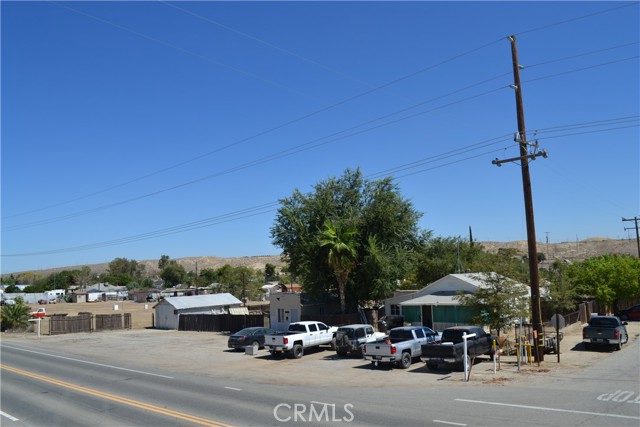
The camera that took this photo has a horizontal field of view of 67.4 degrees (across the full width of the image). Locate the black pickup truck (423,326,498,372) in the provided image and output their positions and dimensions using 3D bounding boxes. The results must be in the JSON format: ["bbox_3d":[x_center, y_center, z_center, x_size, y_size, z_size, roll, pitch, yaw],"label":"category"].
[{"bbox_3d":[7.683,7.106,25.711,1.990,1.850,5.860,-8,-10,40],"label":"black pickup truck"}]

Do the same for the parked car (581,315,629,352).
[{"bbox_3d":[18.671,7.646,31.223,2.030,1.880,5.800,-8,-11,36],"label":"parked car"}]

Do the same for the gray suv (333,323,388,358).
[{"bbox_3d":[2.694,8.003,30.379,1.760,1.790,4.000,-9,-11,40],"label":"gray suv"}]

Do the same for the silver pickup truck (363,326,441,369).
[{"bbox_3d":[4.998,7.319,26.776,2.040,1.940,5.870,-9,-10,43],"label":"silver pickup truck"}]

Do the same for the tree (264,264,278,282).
[{"bbox_3d":[-12.484,18.435,124.210,4.200,10.440,4.200,-1,-9,-6],"label":"tree"}]

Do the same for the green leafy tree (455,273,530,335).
[{"bbox_3d":[12.356,6.669,34.128,5.100,4.920,4.800,-5,-9,19],"label":"green leafy tree"}]

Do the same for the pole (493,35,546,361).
[{"bbox_3d":[11.535,-1.157,27.131,2.900,18.300,0.600,-6,-10,25],"label":"pole"}]

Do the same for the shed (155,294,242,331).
[{"bbox_3d":[-14.400,11.600,56.900,5.000,3.550,9.000,-9,-12,41],"label":"shed"}]

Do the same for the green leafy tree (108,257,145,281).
[{"bbox_3d":[-56.224,19.798,138.888,10.500,14.690,9.500,2,-9,-22],"label":"green leafy tree"}]

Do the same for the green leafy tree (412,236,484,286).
[{"bbox_3d":[14.737,7.435,54.282,9.000,9.480,8.500,-4,-9,15],"label":"green leafy tree"}]

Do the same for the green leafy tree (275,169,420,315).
[{"bbox_3d":[2.429,3.208,44.000,13.600,14.660,12.500,-2,-7,0],"label":"green leafy tree"}]

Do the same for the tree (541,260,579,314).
[{"bbox_3d":[24.943,7.863,50.000,4.600,5.940,4.400,-2,-7,0],"label":"tree"}]

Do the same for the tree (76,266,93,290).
[{"bbox_3d":[-68.673,19.975,140.000,4.900,9.040,4.700,-2,-7,0],"label":"tree"}]

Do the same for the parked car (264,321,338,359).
[{"bbox_3d":[-0.977,8.260,31.895,2.020,2.050,6.070,-7,-9,37],"label":"parked car"}]

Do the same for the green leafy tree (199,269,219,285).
[{"bbox_3d":[-40.643,23.875,175.000,7.300,7.650,7.000,-2,-7,0],"label":"green leafy tree"}]

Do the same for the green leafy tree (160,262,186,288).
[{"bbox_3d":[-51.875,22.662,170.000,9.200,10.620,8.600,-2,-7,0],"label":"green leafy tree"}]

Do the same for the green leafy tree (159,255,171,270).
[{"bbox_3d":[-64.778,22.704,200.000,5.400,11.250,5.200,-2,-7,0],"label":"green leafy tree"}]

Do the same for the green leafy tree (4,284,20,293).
[{"bbox_3d":[-83.181,22.200,129.544,4.600,6.020,4.600,4,-10,-32],"label":"green leafy tree"}]

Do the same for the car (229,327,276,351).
[{"bbox_3d":[-4.402,9.129,35.446,1.880,1.490,4.950,-7,-10,34],"label":"car"}]

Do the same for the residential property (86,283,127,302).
[{"bbox_3d":[-60.034,22.214,135.000,11.200,5.200,10.500,4,-9,-40],"label":"residential property"}]

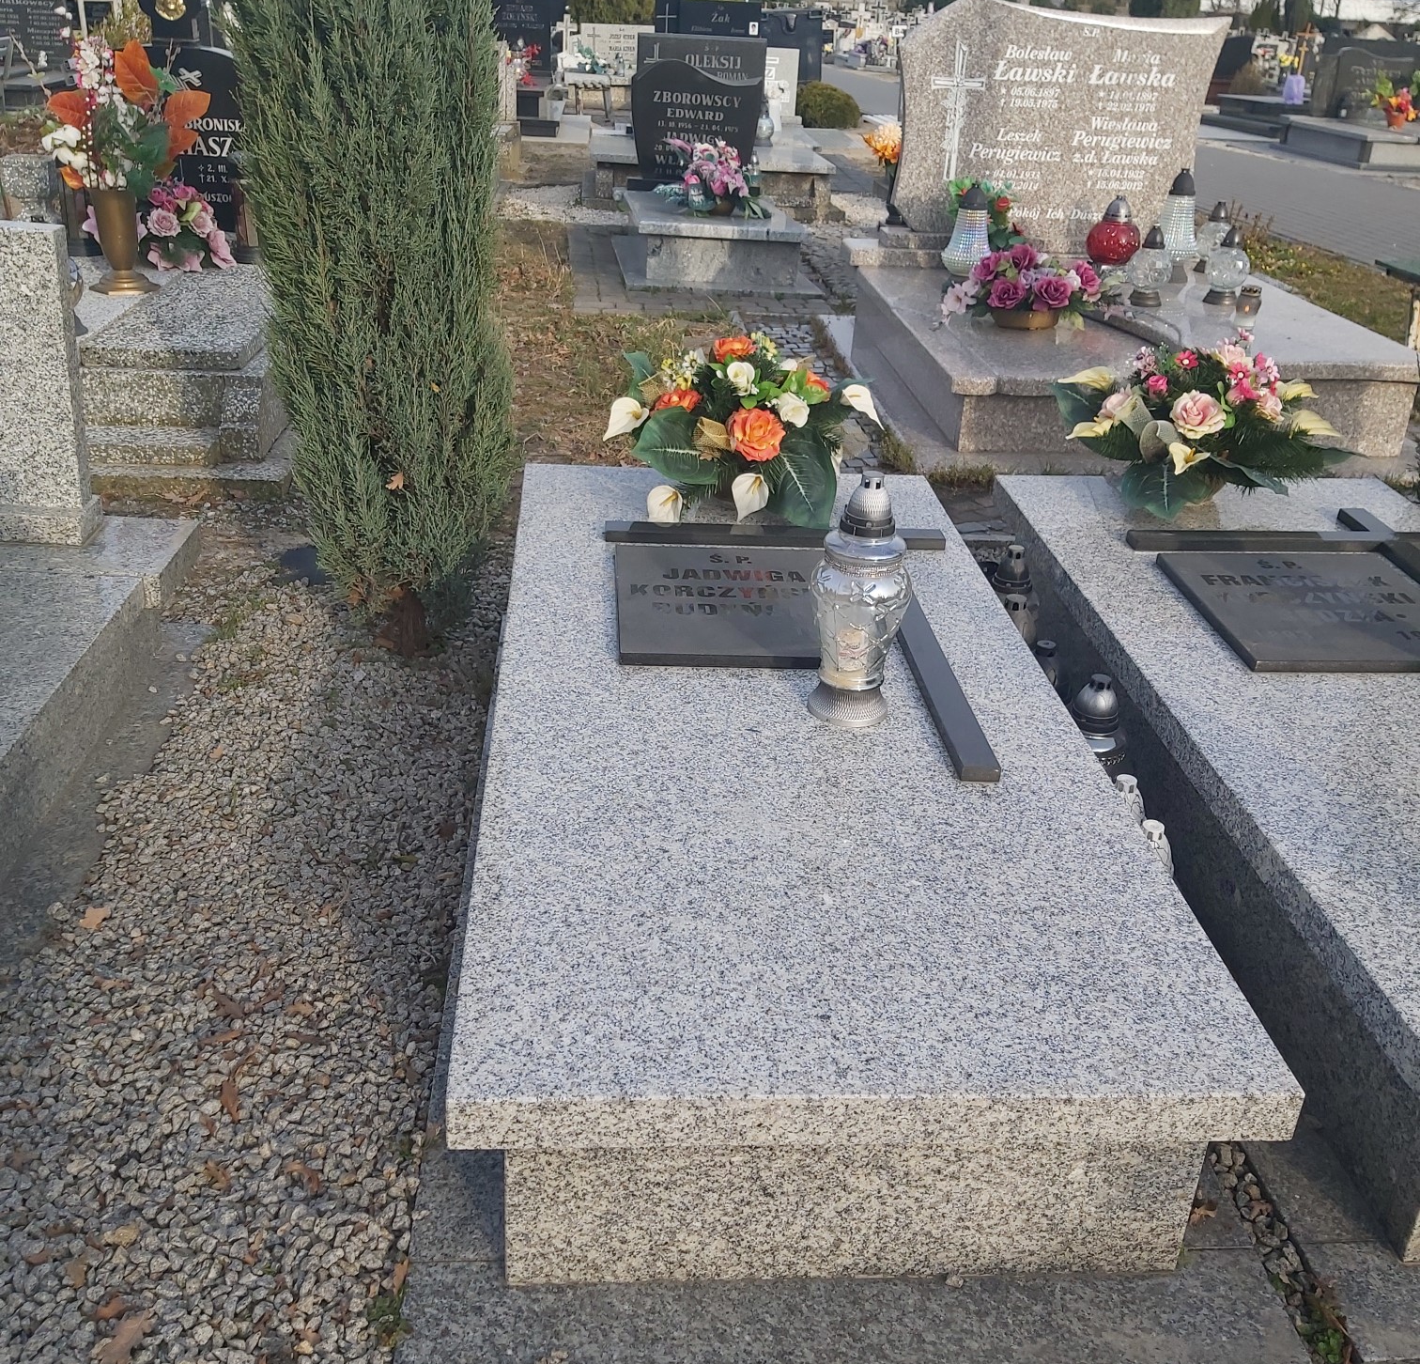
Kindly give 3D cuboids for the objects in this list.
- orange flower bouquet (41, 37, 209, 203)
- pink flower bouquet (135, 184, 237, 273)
[{"bbox_3d":[-1.658,-1.595,4.030,0.460,0.430,0.360,0,27,-6],"label":"orange flower bouquet"},{"bbox_3d":[-1.745,-1.498,4.707,0.333,0.247,0.279,0,27,-5],"label":"pink flower bouquet"}]

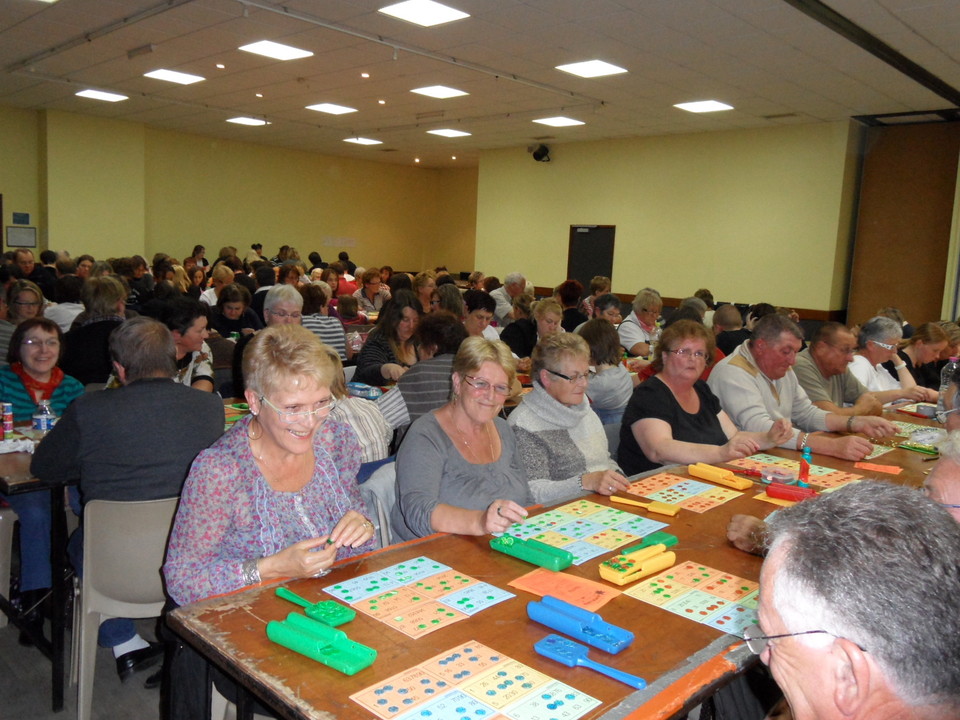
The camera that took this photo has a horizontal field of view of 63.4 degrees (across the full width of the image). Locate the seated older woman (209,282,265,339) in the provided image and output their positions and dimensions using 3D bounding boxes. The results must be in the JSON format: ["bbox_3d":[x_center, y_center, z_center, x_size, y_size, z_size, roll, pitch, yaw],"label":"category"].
[{"bbox_3d":[-1.885,0.011,5.907,0.520,1.203,0.750,-3,10,-38],"label":"seated older woman"}]

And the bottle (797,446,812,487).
[{"bbox_3d":[1.117,0.364,2.658,0.042,0.135,0.042,-5,11,-44],"label":"bottle"}]

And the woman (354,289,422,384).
[{"bbox_3d":[-0.521,0.225,4.556,0.540,1.290,0.750,-4,11,-42],"label":"woman"}]

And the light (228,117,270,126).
[{"bbox_3d":[-3.950,-4.088,13.266,0.600,0.050,0.600,-4,11,-43],"label":"light"}]

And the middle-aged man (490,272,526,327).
[{"bbox_3d":[0.289,-0.240,8.065,0.750,1.330,0.520,10,11,43],"label":"middle-aged man"}]

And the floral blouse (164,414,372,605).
[{"bbox_3d":[-0.496,0.382,1.801,0.480,0.550,0.380,-4,10,-40],"label":"floral blouse"}]

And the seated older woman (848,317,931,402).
[{"bbox_3d":[2.141,0.382,4.274,0.500,1.225,0.780,-5,11,-45],"label":"seated older woman"}]

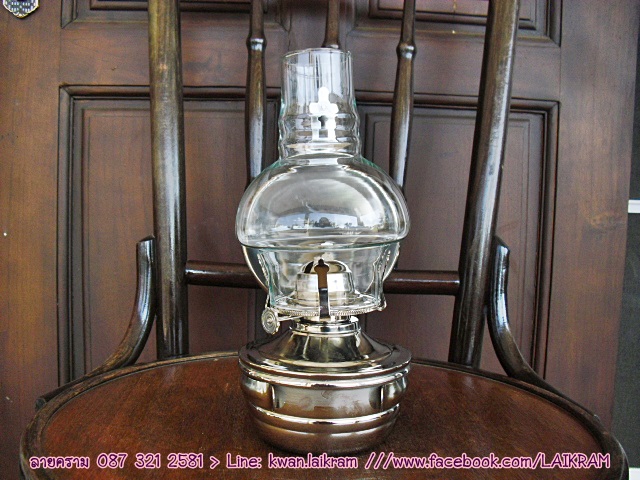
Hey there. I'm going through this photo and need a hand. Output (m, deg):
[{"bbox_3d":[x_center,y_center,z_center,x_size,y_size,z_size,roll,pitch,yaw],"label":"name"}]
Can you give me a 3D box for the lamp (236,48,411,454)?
[{"bbox_3d":[0.003,0.005,0.459,0.120,0.260,0.120,0,4,0],"label":"lamp"}]

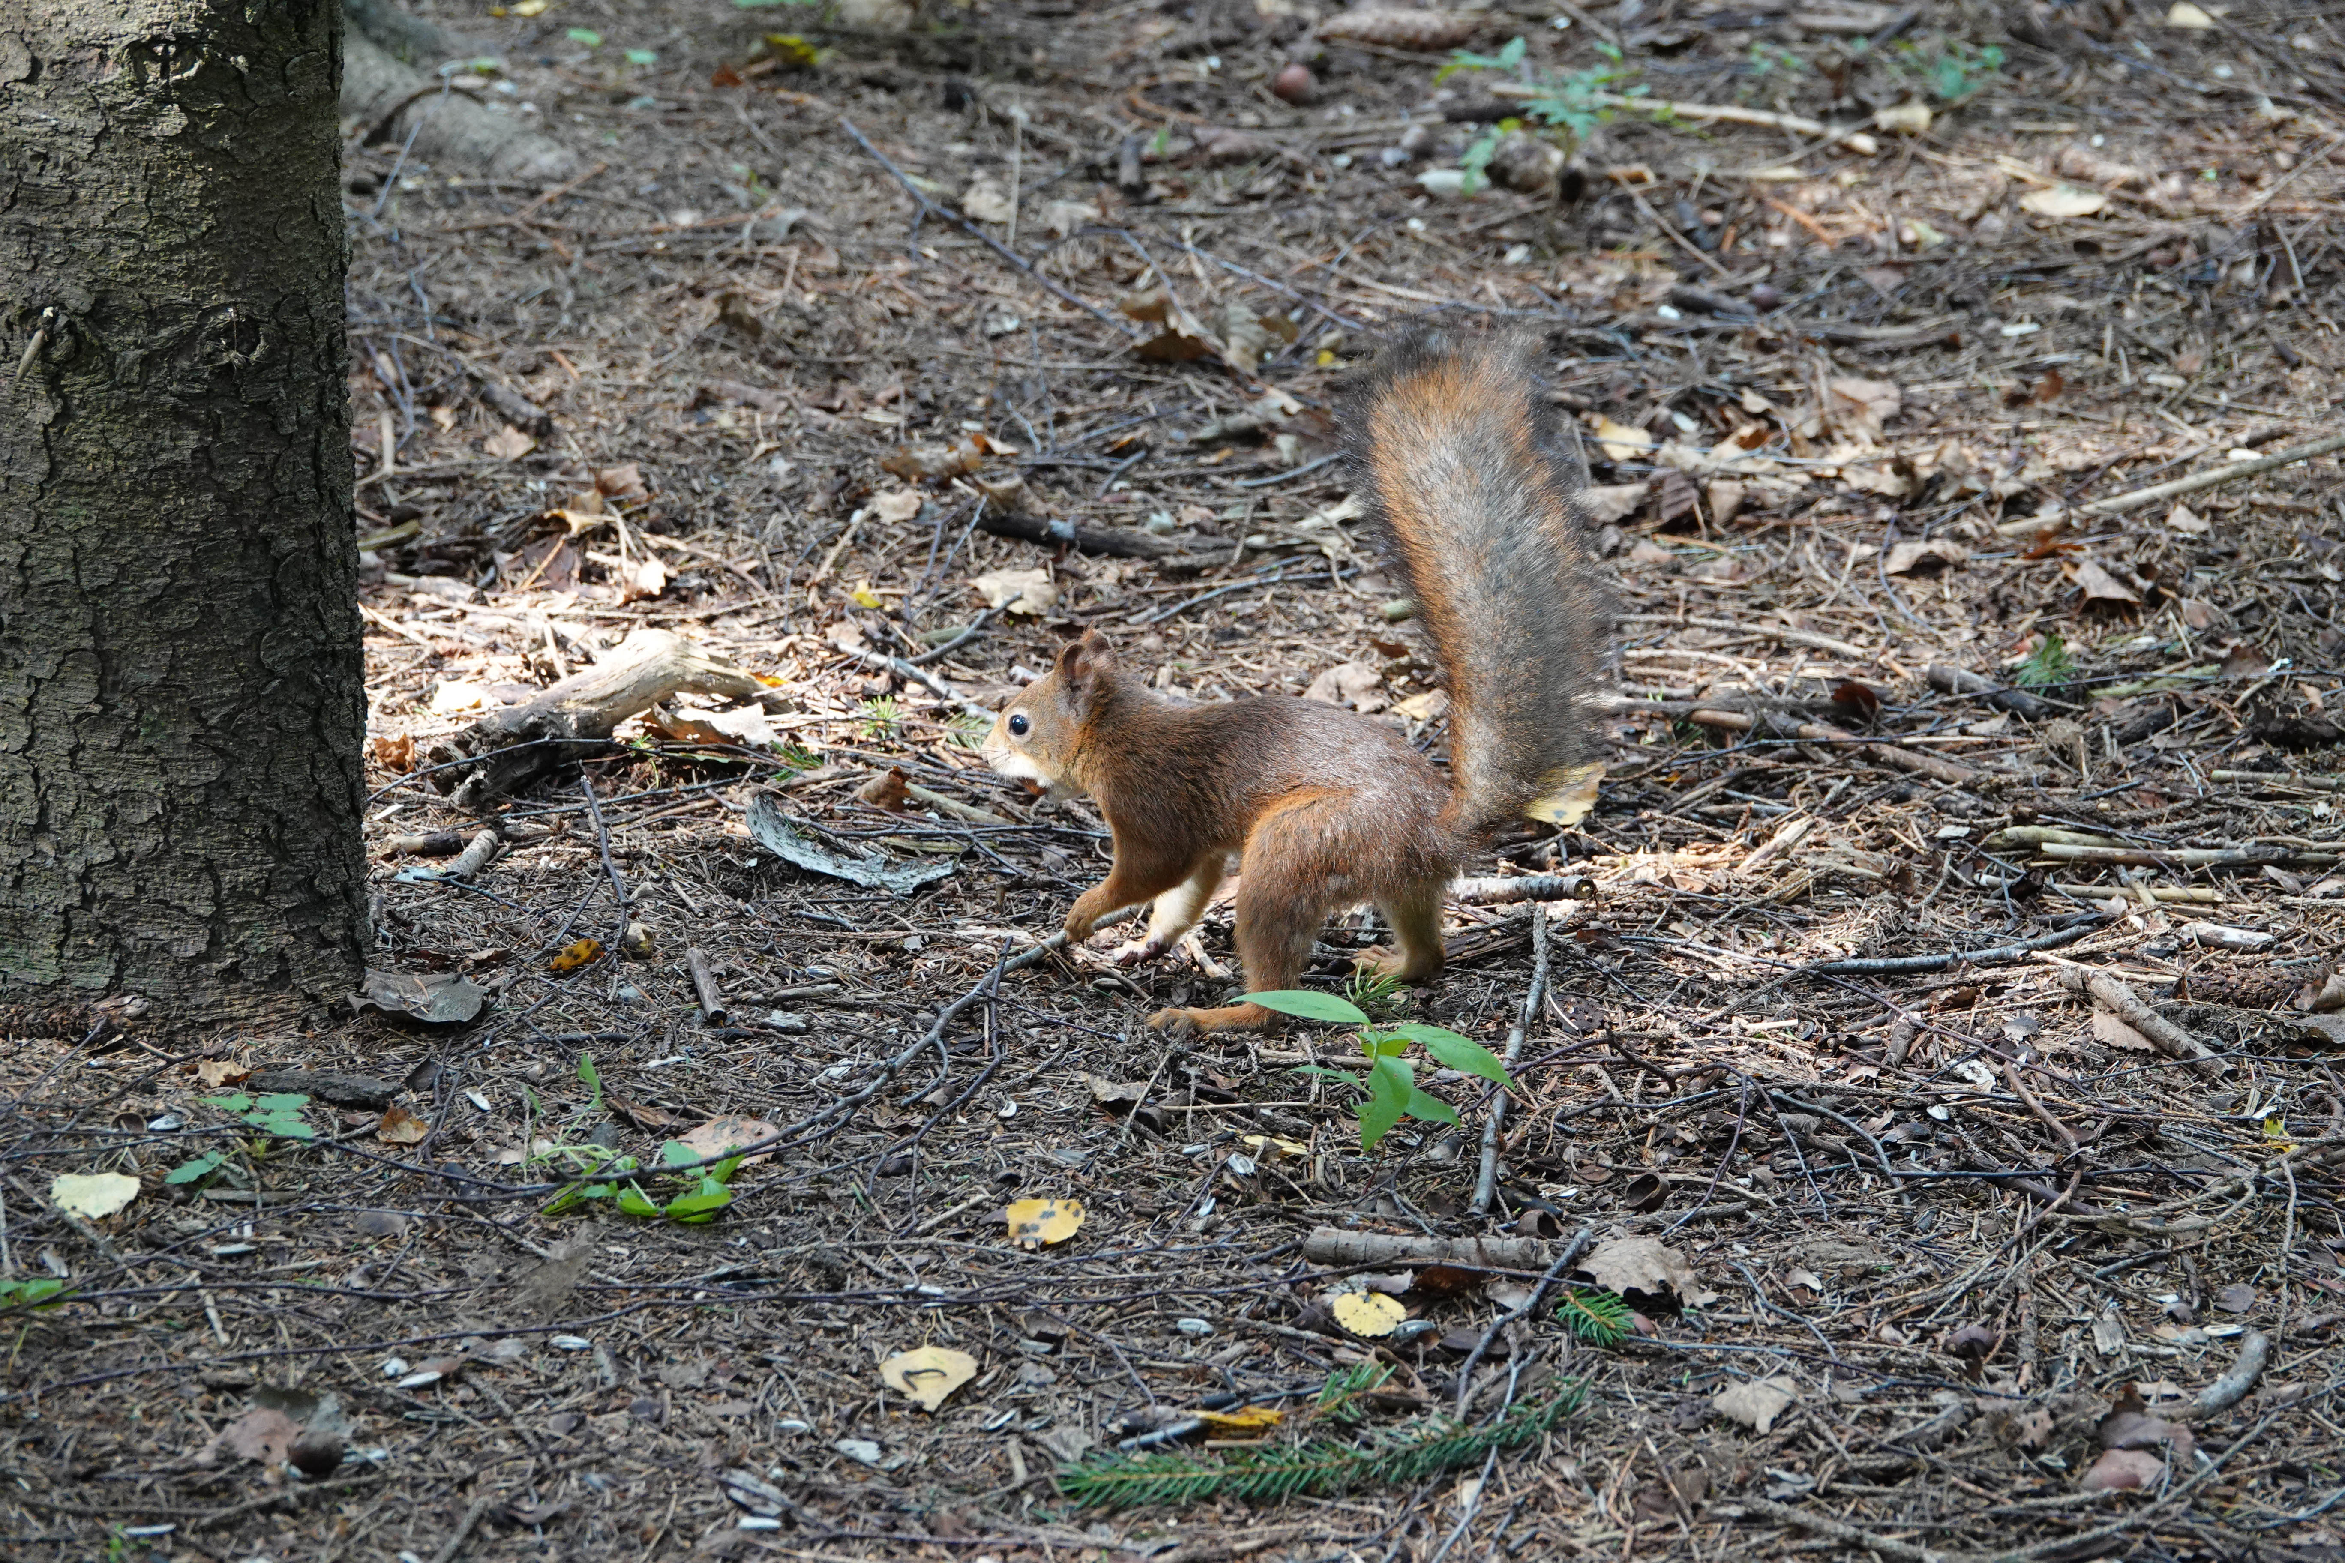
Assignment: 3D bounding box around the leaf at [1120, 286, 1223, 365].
[{"bbox_3d":[-0.001,-0.227,5.148,0.051,0.024,0.050,0,21,0],"label":"leaf"}]

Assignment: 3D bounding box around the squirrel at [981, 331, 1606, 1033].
[{"bbox_3d":[0.047,-0.038,3.945,0.232,0.260,0.090,6,26,13],"label":"squirrel"}]

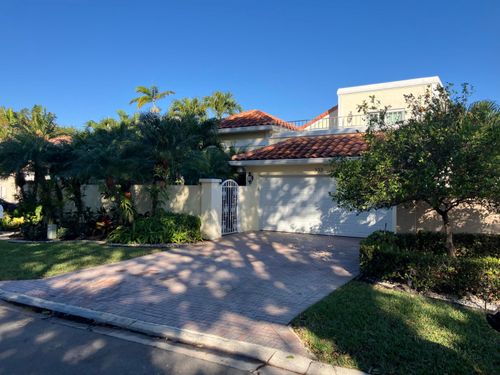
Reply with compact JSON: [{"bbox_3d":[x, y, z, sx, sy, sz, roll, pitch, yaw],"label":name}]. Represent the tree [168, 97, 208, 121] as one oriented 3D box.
[{"bbox_3d":[-4.258,-2.400,28.000,3.000,7.900,3.000,0,0,0],"label":"tree"}]

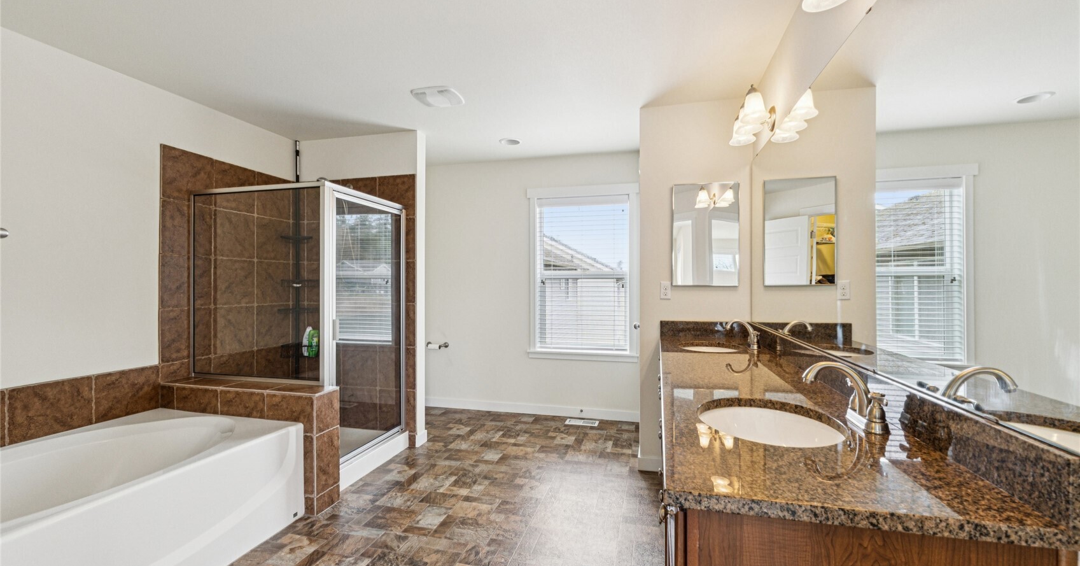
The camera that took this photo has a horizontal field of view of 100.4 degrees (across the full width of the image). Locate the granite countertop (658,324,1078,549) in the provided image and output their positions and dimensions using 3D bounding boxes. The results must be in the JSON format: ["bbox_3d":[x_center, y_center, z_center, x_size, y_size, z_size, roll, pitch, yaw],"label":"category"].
[{"bbox_3d":[0.782,0.318,1.807,0.570,0.130,2.305,0,0,15],"label":"granite countertop"}]

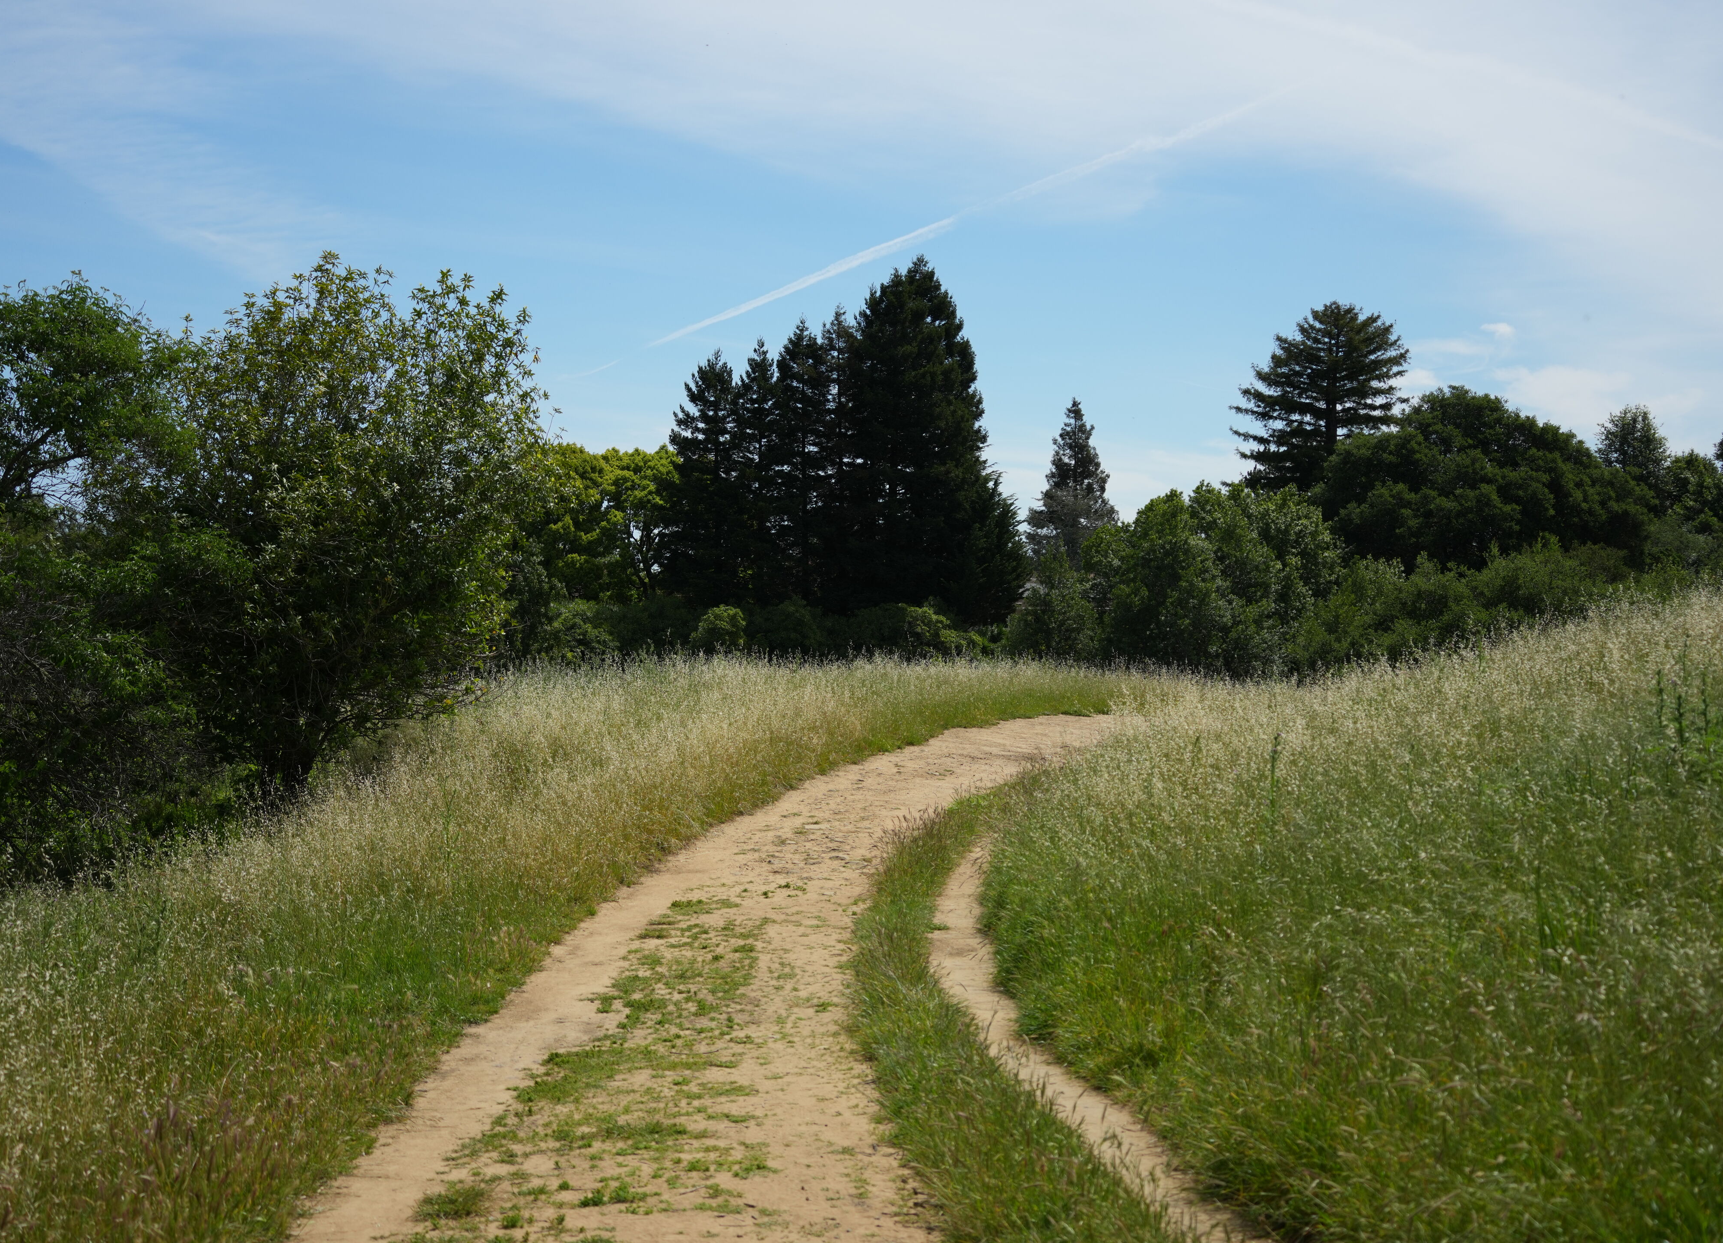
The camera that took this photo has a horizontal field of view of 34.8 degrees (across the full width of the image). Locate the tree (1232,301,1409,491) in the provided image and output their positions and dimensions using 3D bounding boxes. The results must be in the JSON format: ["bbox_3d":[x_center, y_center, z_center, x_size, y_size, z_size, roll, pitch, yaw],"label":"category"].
[{"bbox_3d":[21.910,-8.070,130.000,8.830,14.210,8.830,0,-1,0],"label":"tree"}]

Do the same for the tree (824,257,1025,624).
[{"bbox_3d":[2.420,-6.630,105.000,7.690,14.600,7.310,0,-1,0],"label":"tree"}]

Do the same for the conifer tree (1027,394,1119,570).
[{"bbox_3d":[11.500,-6.130,150.000,5.100,12.100,5.100,0,-1,0],"label":"conifer tree"}]

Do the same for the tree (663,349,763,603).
[{"bbox_3d":[-5.820,-5.100,108.000,4.010,11.240,4.010,0,-1,0],"label":"tree"}]

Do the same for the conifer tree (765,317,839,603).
[{"bbox_3d":[-2.320,-5.730,108.000,3.210,12.500,3.210,0,-1,0],"label":"conifer tree"}]

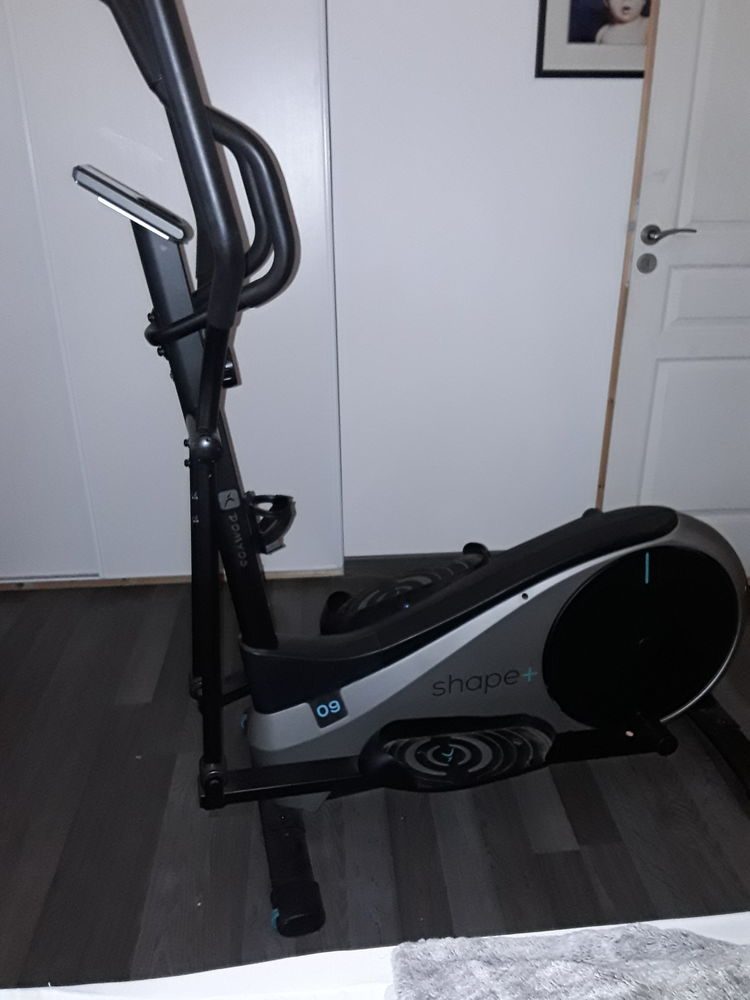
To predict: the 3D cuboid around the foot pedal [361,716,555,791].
[{"bbox_3d":[0.144,0.461,1.419,0.358,0.062,0.138,-2,22,-13],"label":"foot pedal"}]

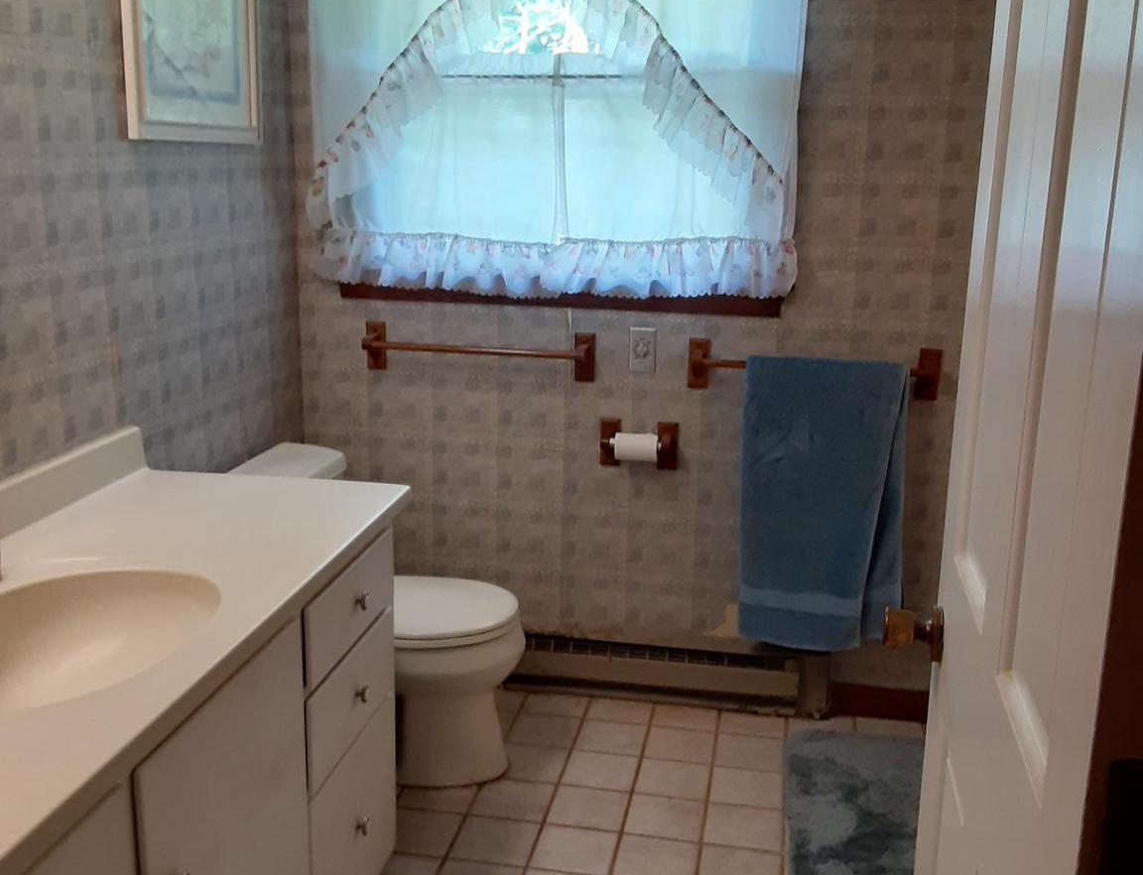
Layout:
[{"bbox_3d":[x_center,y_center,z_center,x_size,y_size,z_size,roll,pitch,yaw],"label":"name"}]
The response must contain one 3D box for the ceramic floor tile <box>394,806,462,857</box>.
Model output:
[{"bbox_3d":[-0.332,0.859,2.582,0.163,0.010,0.157,4,14,10],"label":"ceramic floor tile"}]

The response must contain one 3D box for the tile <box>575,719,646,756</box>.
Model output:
[{"bbox_3d":[0.100,0.739,2.899,0.156,0.010,0.156,3,13,10],"label":"tile"}]

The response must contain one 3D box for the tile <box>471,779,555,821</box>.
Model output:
[{"bbox_3d":[-0.130,0.831,2.710,0.163,0.010,0.157,4,14,10],"label":"tile"}]

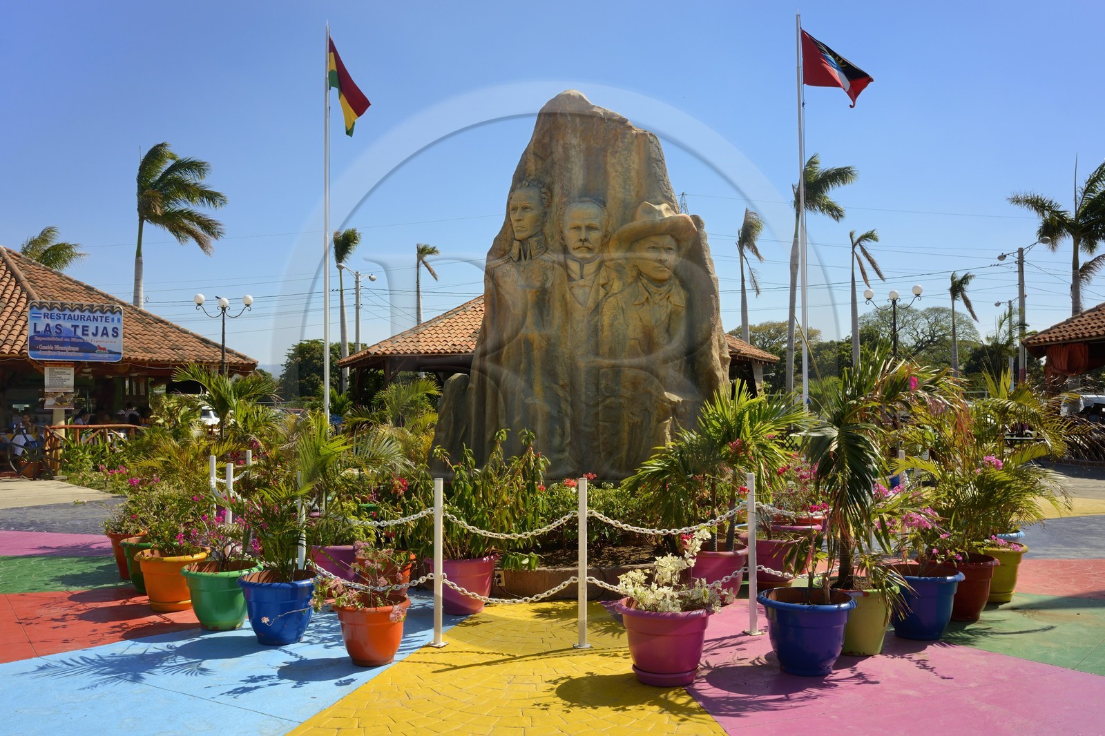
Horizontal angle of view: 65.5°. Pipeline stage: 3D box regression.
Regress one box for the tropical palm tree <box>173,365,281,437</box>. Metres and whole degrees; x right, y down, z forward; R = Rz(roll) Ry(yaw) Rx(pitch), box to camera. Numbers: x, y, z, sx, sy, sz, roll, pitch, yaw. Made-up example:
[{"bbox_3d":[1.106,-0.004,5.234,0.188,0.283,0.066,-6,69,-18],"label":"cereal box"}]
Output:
[{"bbox_3d":[-3.803,0.888,10.000,1.220,1.895,1.150,0,-2,0],"label":"tropical palm tree"}]

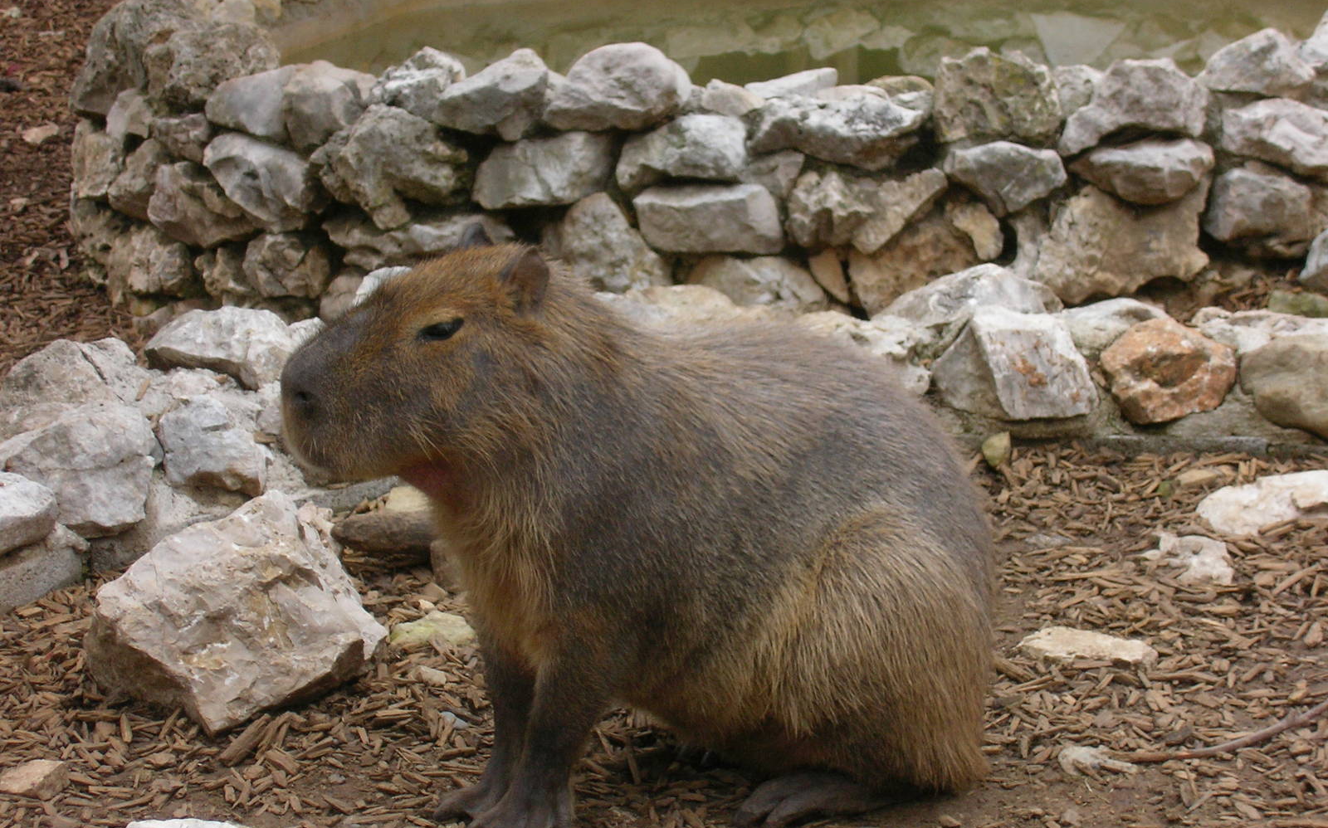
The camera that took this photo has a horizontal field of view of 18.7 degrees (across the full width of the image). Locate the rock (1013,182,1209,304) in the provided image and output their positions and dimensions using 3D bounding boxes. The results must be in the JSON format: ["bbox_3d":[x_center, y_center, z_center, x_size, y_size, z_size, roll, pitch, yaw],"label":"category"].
[{"bbox_3d":[0.776,-0.299,6.997,0.298,0.180,0.220,-10,16,-36],"label":"rock"}]

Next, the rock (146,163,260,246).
[{"bbox_3d":[-0.768,-0.350,6.743,0.176,0.138,0.132,5,15,19],"label":"rock"}]

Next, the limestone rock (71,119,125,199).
[{"bbox_3d":[-1.090,-0.491,7.772,0.110,0.140,0.140,-10,16,-39],"label":"limestone rock"}]

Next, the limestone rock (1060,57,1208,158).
[{"bbox_3d":[0.926,-0.606,7.947,0.295,0.192,0.221,0,12,0],"label":"limestone rock"}]

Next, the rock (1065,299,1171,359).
[{"bbox_3d":[0.770,-0.145,6.876,0.179,0.104,0.152,0,12,0],"label":"rock"}]

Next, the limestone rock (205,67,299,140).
[{"bbox_3d":[-0.691,-0.520,6.728,0.145,0.115,0.123,4,15,15],"label":"limestone rock"}]

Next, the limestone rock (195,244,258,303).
[{"bbox_3d":[-0.772,-0.249,7.116,0.110,0.092,0.088,-12,17,-41],"label":"limestone rock"}]

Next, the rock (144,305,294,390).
[{"bbox_3d":[-0.644,-0.096,5.862,0.220,0.110,0.170,-3,13,-15],"label":"rock"}]

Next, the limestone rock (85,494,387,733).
[{"bbox_3d":[-0.499,0.228,4.705,0.310,0.225,0.260,3,13,15],"label":"limestone rock"}]

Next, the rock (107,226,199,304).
[{"bbox_3d":[-0.984,-0.286,7.773,0.184,0.155,0.184,0,12,0],"label":"rock"}]

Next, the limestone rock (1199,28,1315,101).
[{"bbox_3d":[1.071,-0.633,7.273,0.160,0.111,0.194,7,15,29],"label":"limestone rock"}]

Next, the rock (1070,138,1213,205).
[{"bbox_3d":[0.821,-0.416,6.918,0.235,0.105,0.170,0,12,0],"label":"rock"}]

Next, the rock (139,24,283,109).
[{"bbox_3d":[-0.808,-0.624,7.199,0.200,0.145,0.189,-9,16,-34],"label":"rock"}]

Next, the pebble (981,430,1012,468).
[{"bbox_3d":[0.470,0.050,5.673,0.044,0.050,0.031,0,14,0],"label":"pebble"}]

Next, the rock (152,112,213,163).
[{"bbox_3d":[-0.807,-0.463,6.750,0.095,0.083,0.080,5,15,19],"label":"rock"}]

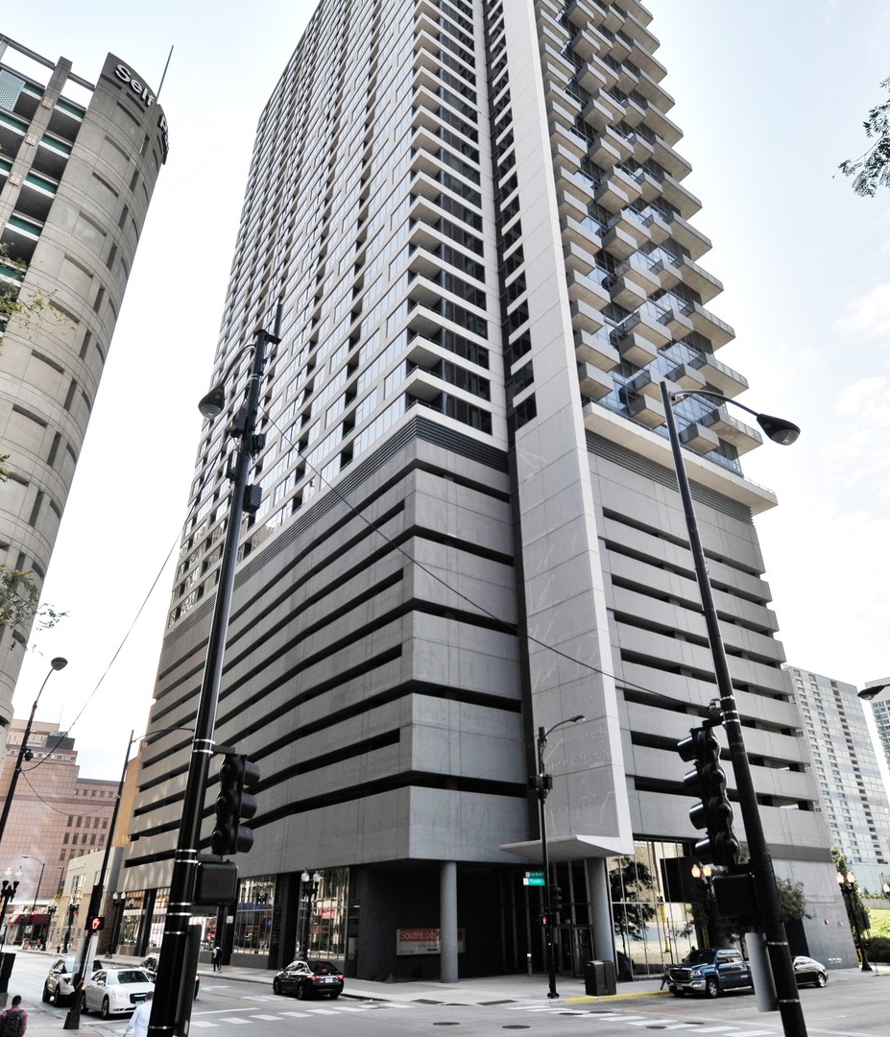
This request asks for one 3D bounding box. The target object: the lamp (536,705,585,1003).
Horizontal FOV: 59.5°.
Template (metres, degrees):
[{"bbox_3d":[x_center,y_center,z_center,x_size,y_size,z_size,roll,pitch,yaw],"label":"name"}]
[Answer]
[{"bbox_3d":[4.981,14.635,34.211,0.750,11.000,2.600,20,-35,-32],"label":"lamp"}]

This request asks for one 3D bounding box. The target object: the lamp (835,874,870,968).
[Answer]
[{"bbox_3d":[25.463,24.892,48.042,0.500,5.400,1.020,19,-34,-32],"label":"lamp"}]

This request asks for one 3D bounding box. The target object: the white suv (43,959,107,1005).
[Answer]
[{"bbox_3d":[-15.865,20.091,33.711,1.920,1.660,4.750,18,-34,-30],"label":"white suv"}]

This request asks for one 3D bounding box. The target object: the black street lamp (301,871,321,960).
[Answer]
[{"bbox_3d":[-6.888,20.793,39.652,1.020,5.300,0.500,18,-33,-30],"label":"black street lamp"}]

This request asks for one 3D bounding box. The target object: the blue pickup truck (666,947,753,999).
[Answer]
[{"bbox_3d":[12.729,21.033,36.000,5.840,1.880,2.030,19,-34,-31],"label":"blue pickup truck"}]

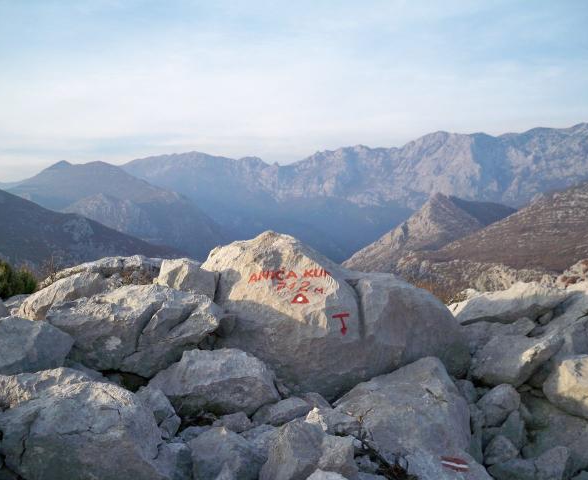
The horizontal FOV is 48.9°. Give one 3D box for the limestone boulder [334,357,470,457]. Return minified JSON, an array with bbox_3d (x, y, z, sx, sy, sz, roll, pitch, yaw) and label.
[{"bbox_3d":[0.646,0.991,3.850,0.785,0.577,0.680,0,1,0],"label":"limestone boulder"}]

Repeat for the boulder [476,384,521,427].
[{"bbox_3d":[1.203,0.974,3.808,0.258,0.246,0.258,0,2,0],"label":"boulder"}]

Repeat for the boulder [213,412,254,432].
[{"bbox_3d":[-0.366,1.100,3.850,0.242,0.144,0.200,0,1,0],"label":"boulder"}]

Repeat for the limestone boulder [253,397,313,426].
[{"bbox_3d":[-0.067,0.994,3.752,0.347,0.179,0.269,0,2,0],"label":"limestone boulder"}]

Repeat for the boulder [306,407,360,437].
[{"bbox_3d":[0.210,0.990,3.528,0.302,0.168,0.246,0,2,0],"label":"boulder"}]

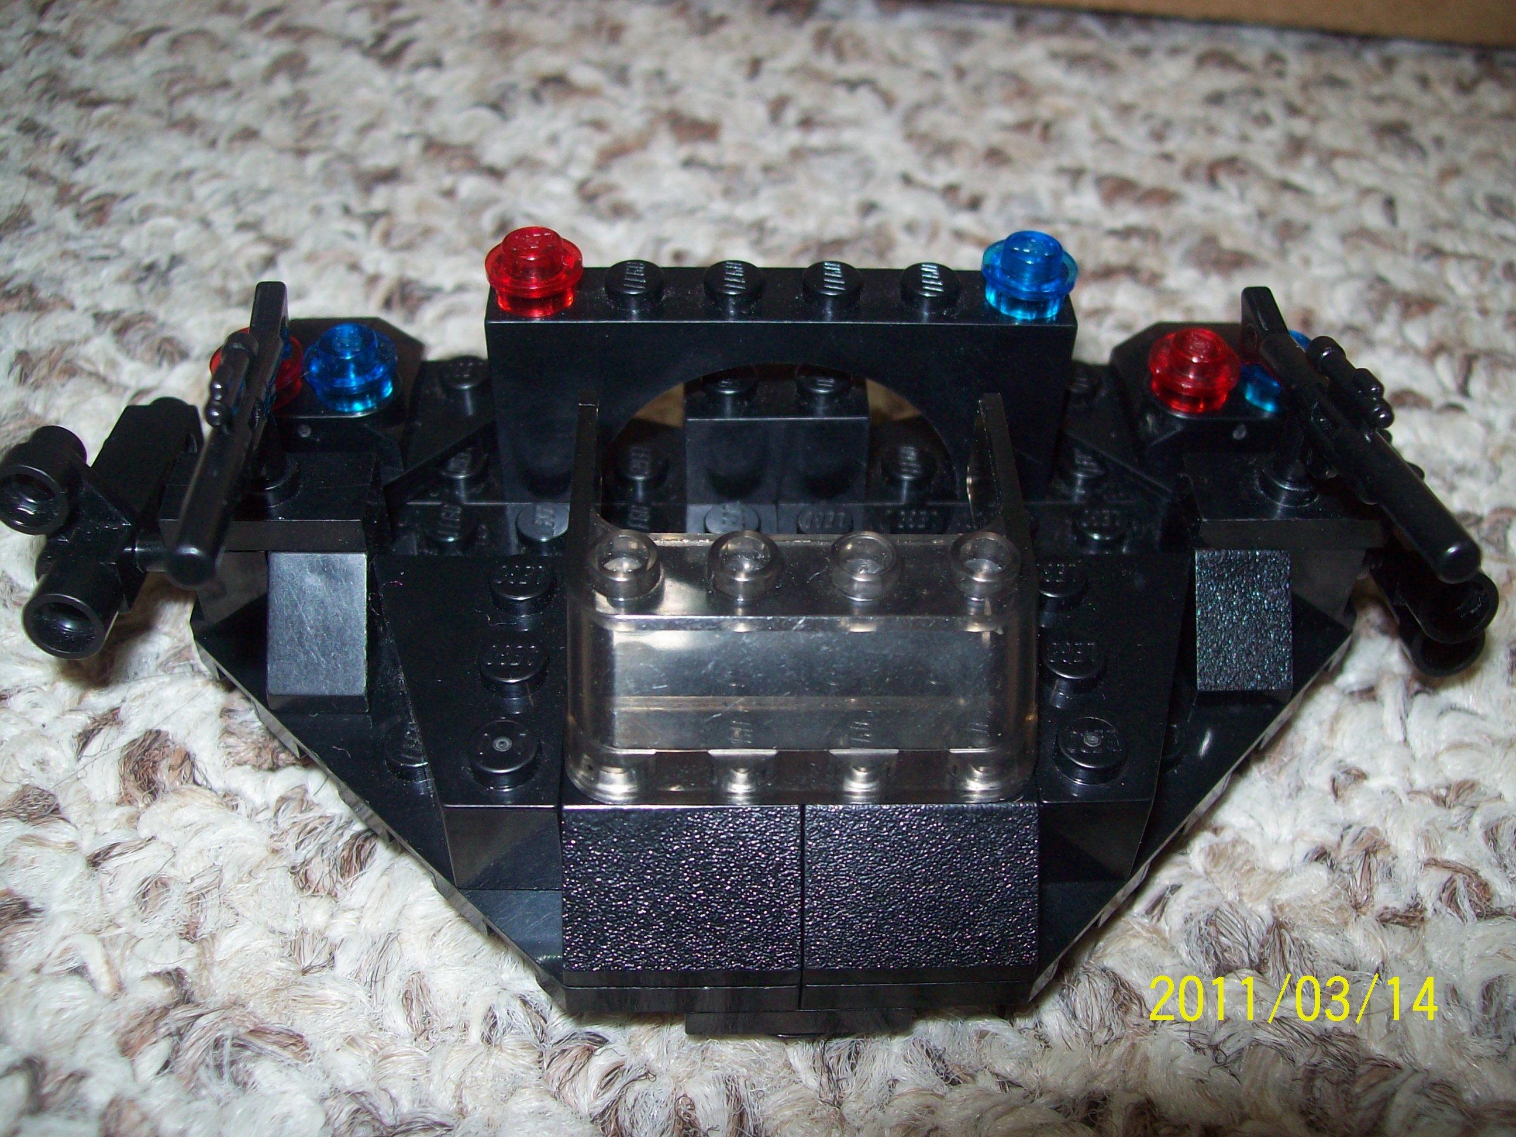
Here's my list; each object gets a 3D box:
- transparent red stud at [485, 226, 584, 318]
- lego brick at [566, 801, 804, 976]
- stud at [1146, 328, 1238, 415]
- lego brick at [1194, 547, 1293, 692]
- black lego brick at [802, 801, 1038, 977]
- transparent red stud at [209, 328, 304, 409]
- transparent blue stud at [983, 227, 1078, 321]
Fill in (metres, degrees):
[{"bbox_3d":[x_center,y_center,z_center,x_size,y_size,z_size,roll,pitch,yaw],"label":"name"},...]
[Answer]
[{"bbox_3d":[-0.018,-0.024,0.128,0.008,0.005,0.008,0,43,-2],"label":"transparent red stud"},{"bbox_3d":[-0.005,0.019,0.109,0.016,0.010,0.016,0,43,-2],"label":"lego brick"},{"bbox_3d":[0.038,-0.017,0.138,0.008,0.005,0.008,0,43,-2],"label":"stud"},{"bbox_3d":[0.039,0.002,0.131,0.008,0.010,0.016,0,43,-2],"label":"lego brick"},{"bbox_3d":[0.011,0.019,0.109,0.016,0.010,0.016,0,43,-2],"label":"black lego brick"},{"bbox_3d":[-0.043,-0.017,0.135,0.008,0.005,0.008,0,43,-2],"label":"transparent red stud"},{"bbox_3d":[0.022,-0.024,0.129,0.008,0.005,0.008,0,43,-2],"label":"transparent blue stud"}]

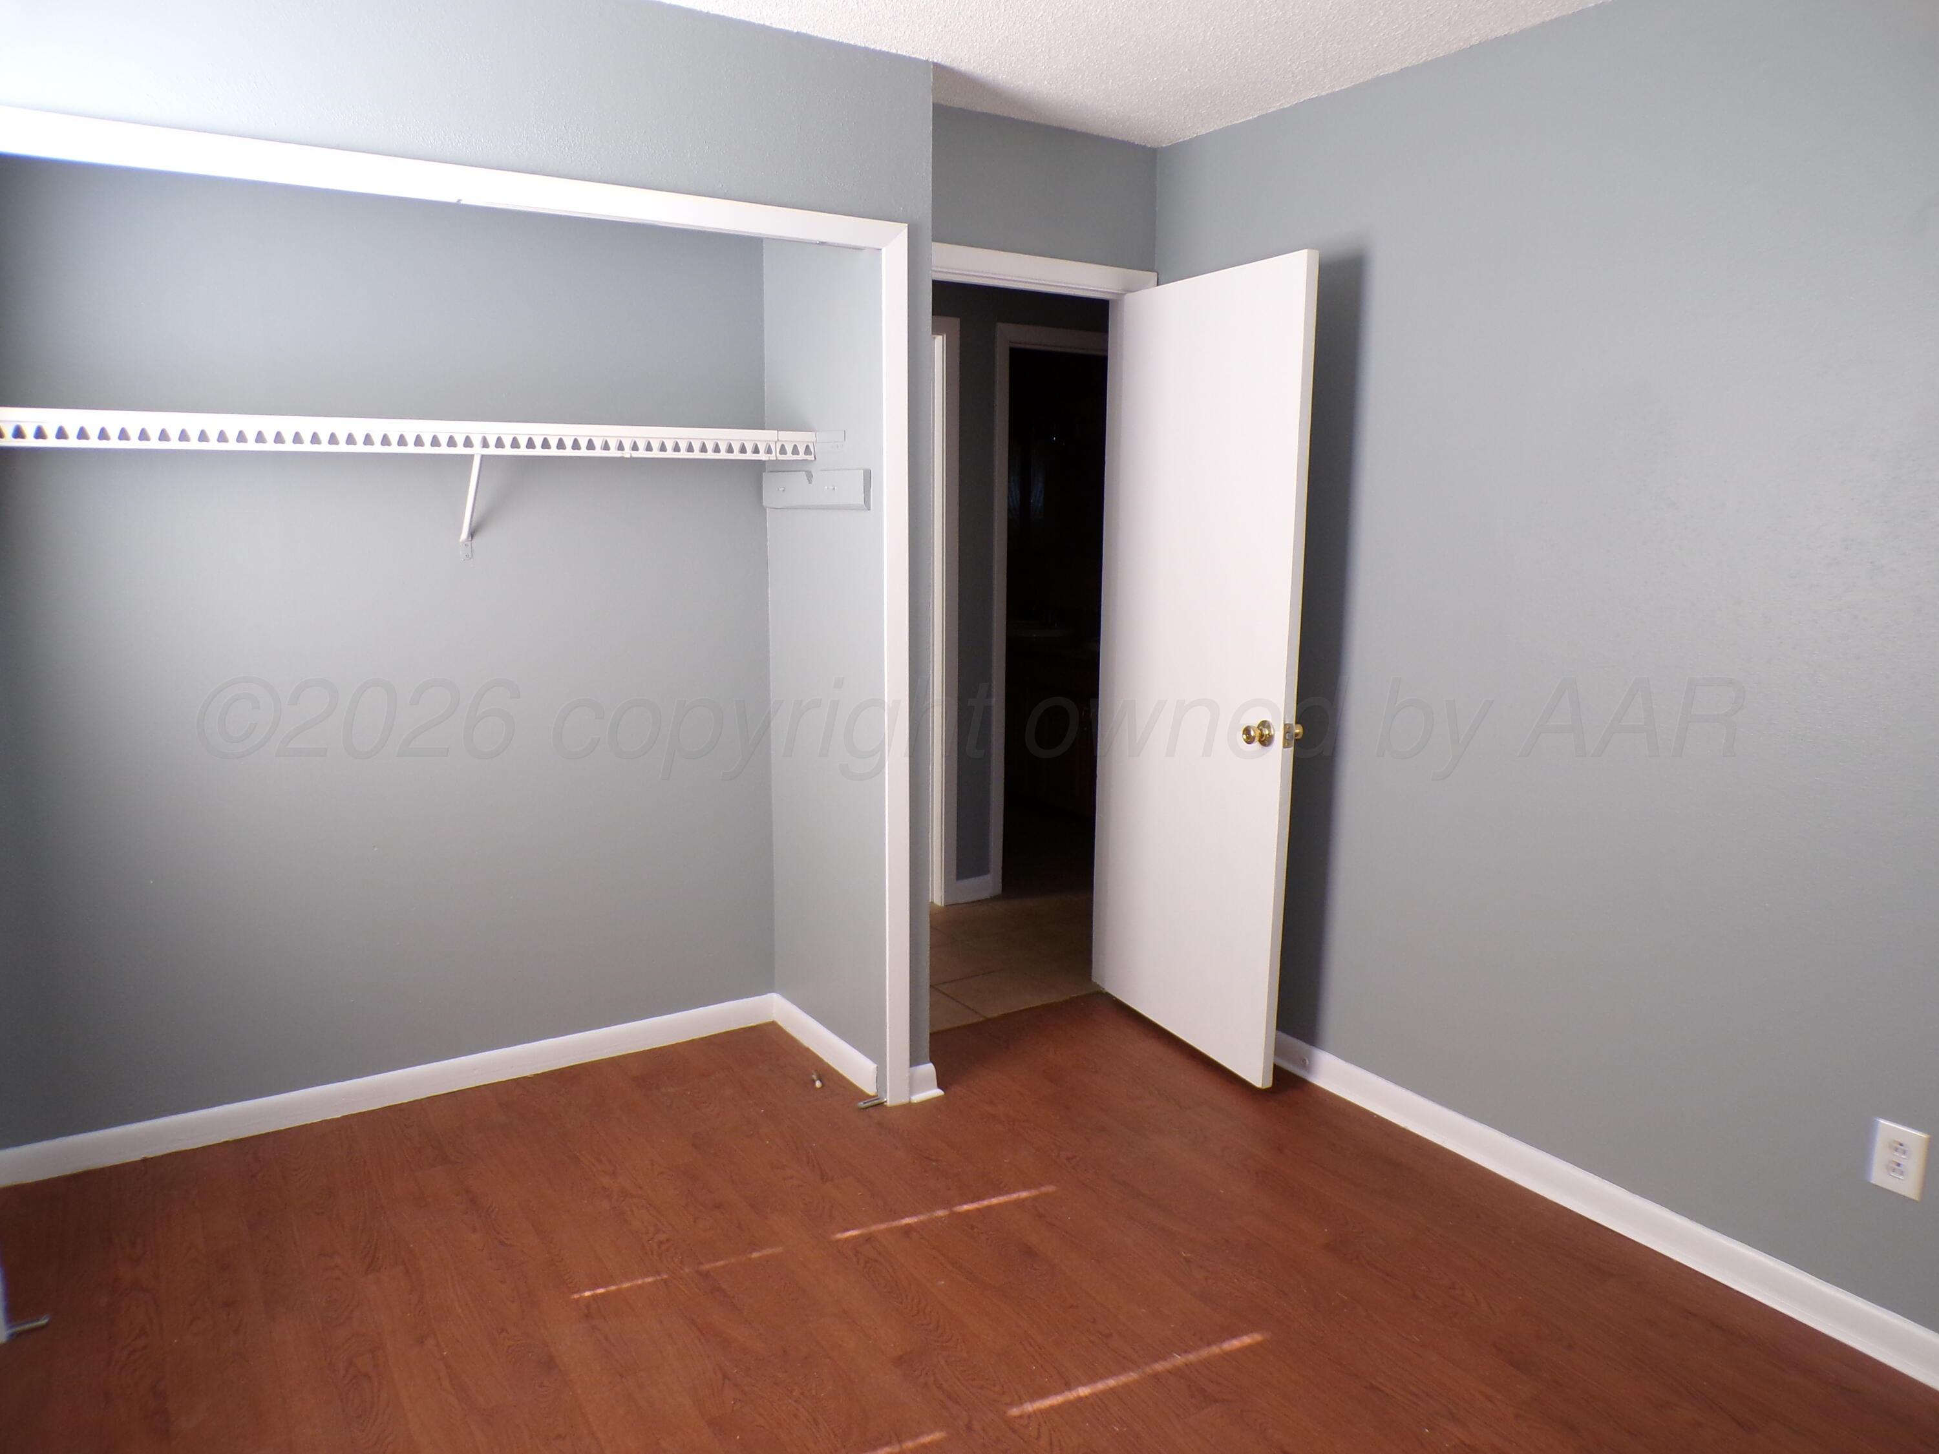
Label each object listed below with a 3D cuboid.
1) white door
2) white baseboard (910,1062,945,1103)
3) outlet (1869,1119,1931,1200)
[{"bbox_3d":[0.606,-0.145,3.579,0.038,2.032,0.760,-4,11,-26],"label":"white door"},{"bbox_3d":[-0.111,0.884,3.364,0.095,0.087,0.028,-6,12,-32],"label":"white baseboard"},{"bbox_3d":[1.599,0.744,2.310,0.010,0.118,0.076,-6,12,-32],"label":"outlet"}]

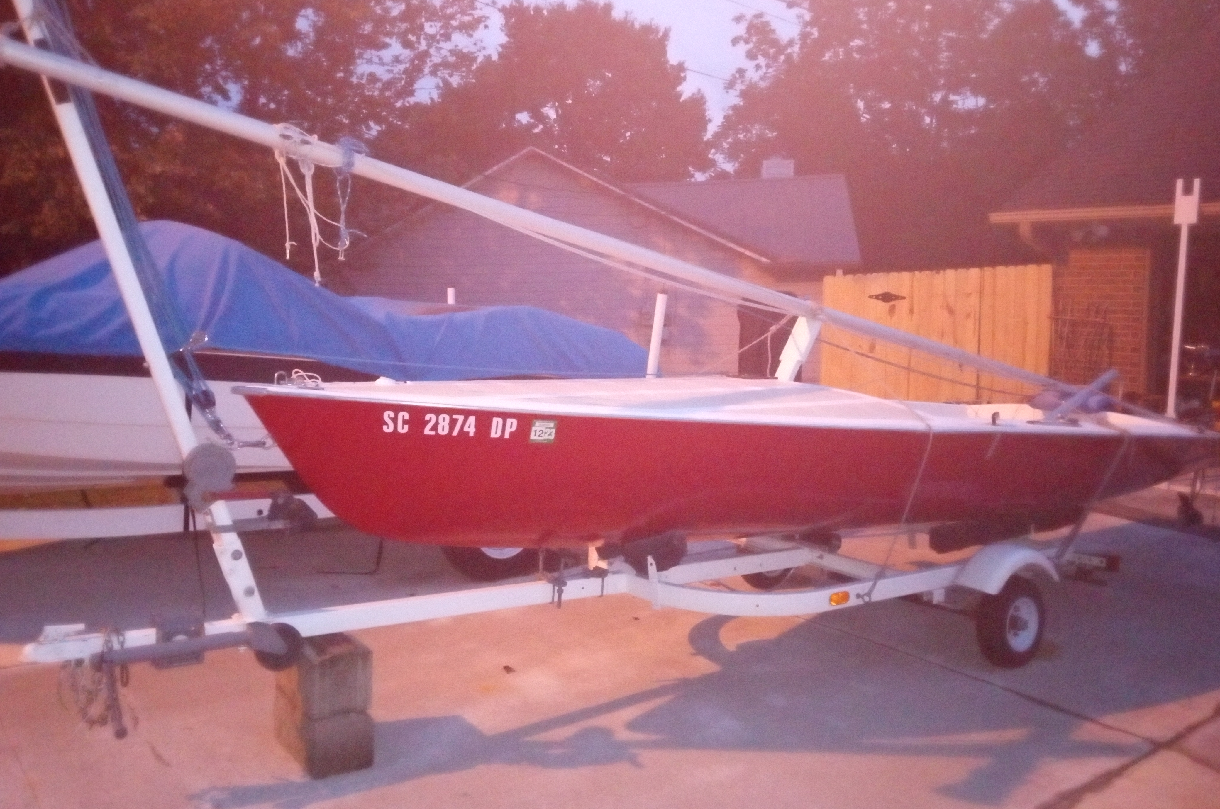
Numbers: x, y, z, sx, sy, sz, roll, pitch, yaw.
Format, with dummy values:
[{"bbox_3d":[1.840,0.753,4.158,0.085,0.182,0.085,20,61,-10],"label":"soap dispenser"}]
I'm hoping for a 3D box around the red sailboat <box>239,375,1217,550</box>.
[{"bbox_3d":[0.950,0.273,4.809,5.300,0.770,1.800,0,4,-32],"label":"red sailboat"}]

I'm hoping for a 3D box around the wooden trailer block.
[{"bbox_3d":[-1.010,1.050,3.523,0.196,0.400,0.400,-3,6,-34],"label":"wooden trailer block"}]

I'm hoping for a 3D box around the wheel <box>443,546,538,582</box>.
[{"bbox_3d":[-0.676,0.728,5.813,0.620,0.620,0.190,-3,6,-30],"label":"wheel"}]

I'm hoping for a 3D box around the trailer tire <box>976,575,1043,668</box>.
[{"bbox_3d":[1.827,0.975,4.519,0.410,0.410,0.120,-3,6,-33],"label":"trailer tire"}]

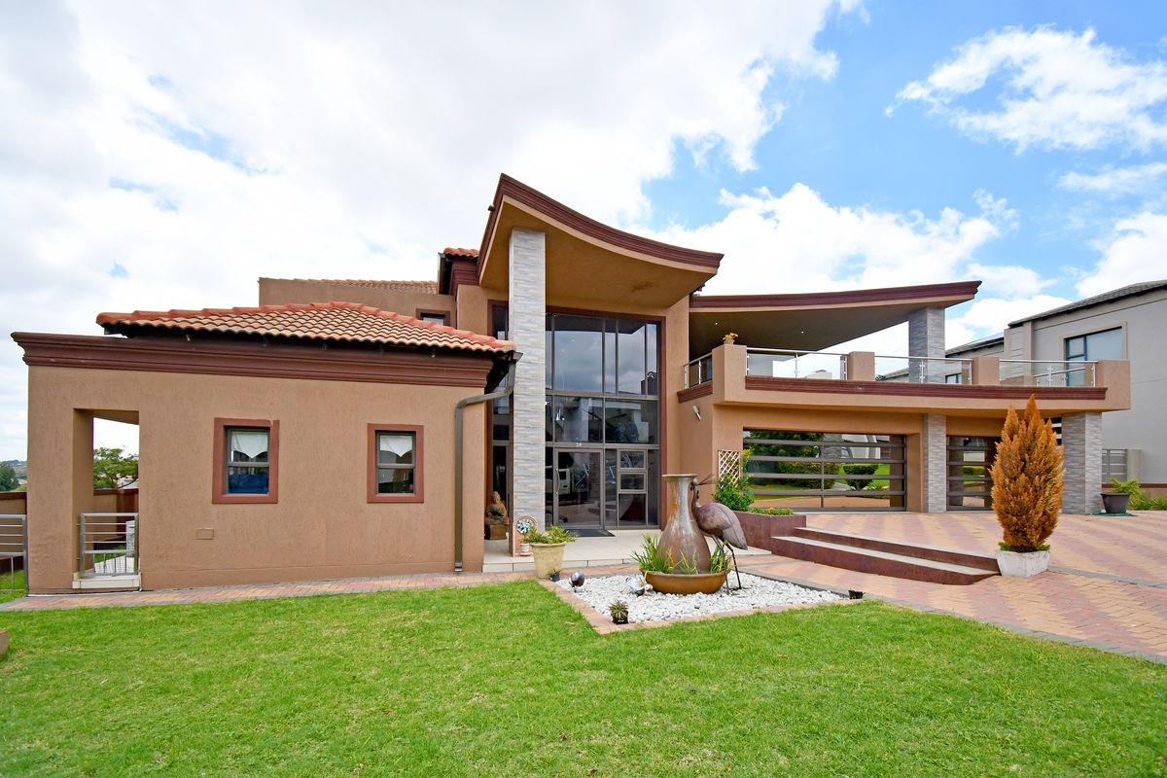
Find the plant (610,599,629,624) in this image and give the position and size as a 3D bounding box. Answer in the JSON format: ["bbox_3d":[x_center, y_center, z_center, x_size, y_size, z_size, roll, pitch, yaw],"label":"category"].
[{"bbox_3d":[0.354,2.226,4.850,0.190,0.245,0.190,0,0,0],"label":"plant"}]

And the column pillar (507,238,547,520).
[{"bbox_3d":[-0.980,0.100,8.370,0.550,5.400,0.550,1,-3,-17],"label":"column pillar"}]

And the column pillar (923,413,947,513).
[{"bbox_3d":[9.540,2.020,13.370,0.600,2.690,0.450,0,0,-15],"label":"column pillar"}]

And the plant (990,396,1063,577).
[{"bbox_3d":[5.147,1.124,5.650,0.680,2.060,0.680,2,-6,-17],"label":"plant"}]

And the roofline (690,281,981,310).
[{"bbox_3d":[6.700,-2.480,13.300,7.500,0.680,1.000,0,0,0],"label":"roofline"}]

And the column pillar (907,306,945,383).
[{"bbox_3d":[9.535,-0.980,13.470,0.610,2.380,0.530,0,0,-15],"label":"column pillar"}]

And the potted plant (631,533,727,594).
[{"bbox_3d":[1.280,2.270,6.400,1.240,0.740,1.180,0,0,0],"label":"potted plant"}]

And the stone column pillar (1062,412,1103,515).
[{"bbox_3d":[13.450,1.990,13.120,0.620,2.690,0.520,0,0,-15],"label":"stone column pillar"}]

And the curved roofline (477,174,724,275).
[{"bbox_3d":[0.090,-2.480,9.500,3.800,1.300,3.400,2,-6,-17],"label":"curved roofline"}]

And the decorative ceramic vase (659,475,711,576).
[{"bbox_3d":[1.325,1.800,6.400,0.680,1.330,0.680,0,0,0],"label":"decorative ceramic vase"}]

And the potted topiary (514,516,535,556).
[{"bbox_3d":[-0.975,2.485,8.200,0.380,0.690,0.140,0,-2,-13],"label":"potted topiary"}]

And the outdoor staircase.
[{"bbox_3d":[4.120,2.440,7.170,0.580,0.450,3.400,3,-9,-17],"label":"outdoor staircase"}]

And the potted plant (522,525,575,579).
[{"bbox_3d":[-0.518,2.378,7.100,0.710,0.740,0.700,2,-6,-17],"label":"potted plant"}]

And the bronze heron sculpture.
[{"bbox_3d":[1.688,1.803,6.050,0.700,1.370,0.320,-2,-6,23],"label":"bronze heron sculpture"}]

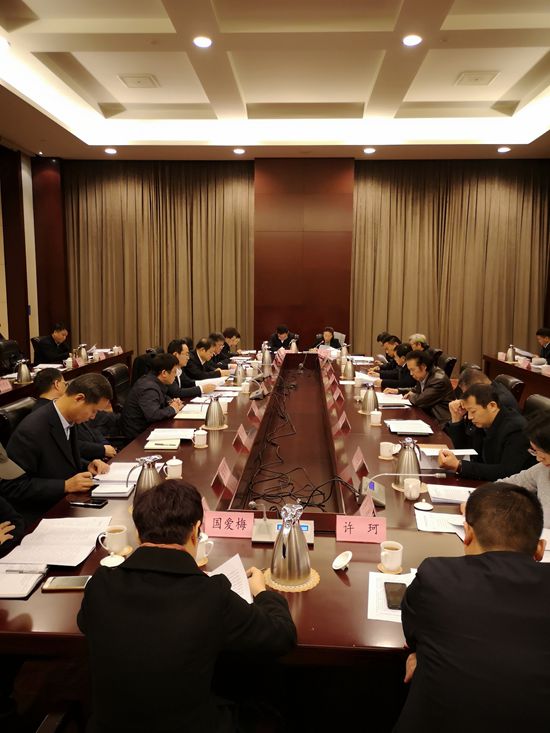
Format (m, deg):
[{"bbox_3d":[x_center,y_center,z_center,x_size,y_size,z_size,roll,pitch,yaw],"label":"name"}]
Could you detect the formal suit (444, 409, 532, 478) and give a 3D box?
[{"bbox_3d":[1.305,0.556,3.498,0.520,0.620,0.570,-1,7,-4],"label":"formal suit"}]

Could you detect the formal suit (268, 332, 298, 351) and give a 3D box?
[{"bbox_3d":[0.122,-0.370,10.648,0.550,0.620,0.420,0,7,3],"label":"formal suit"}]

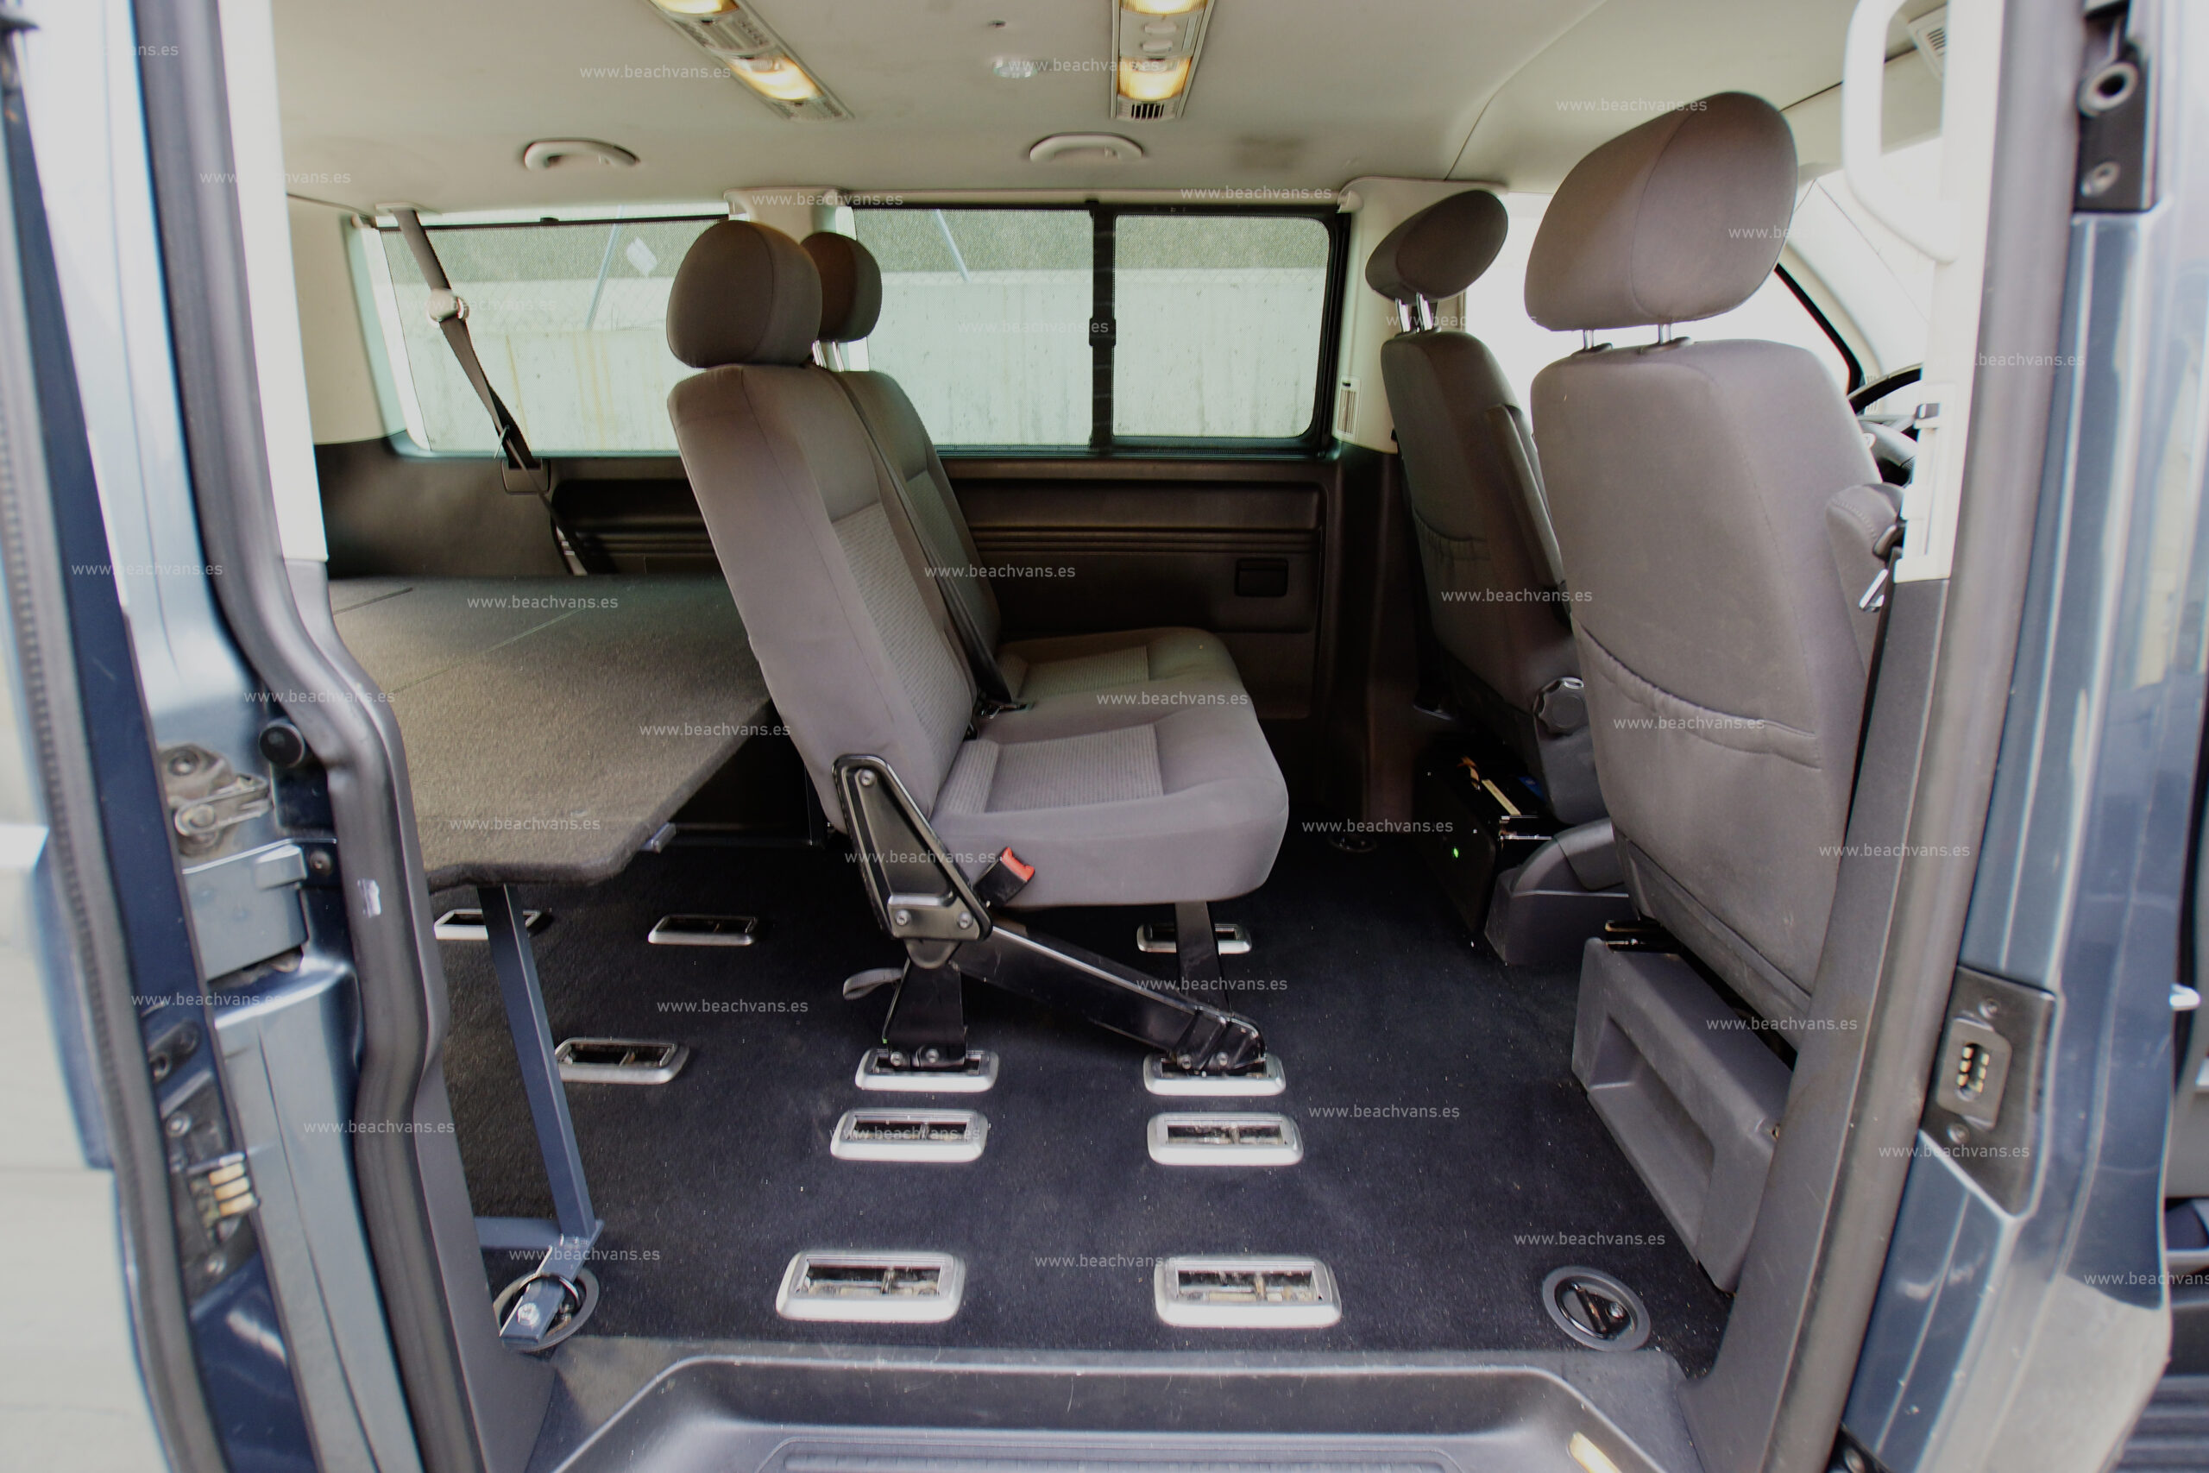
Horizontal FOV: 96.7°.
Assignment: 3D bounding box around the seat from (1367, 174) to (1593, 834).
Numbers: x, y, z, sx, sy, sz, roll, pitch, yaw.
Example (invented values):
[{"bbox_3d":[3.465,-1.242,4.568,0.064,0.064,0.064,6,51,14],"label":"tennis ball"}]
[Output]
[{"bbox_3d":[0.897,-0.416,1.786,0.862,1.005,0.520,1,20,0],"label":"seat"}]

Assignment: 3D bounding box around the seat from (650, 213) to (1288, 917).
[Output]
[{"bbox_3d":[-0.145,-0.251,1.392,0.780,0.849,0.500,1,20,0],"label":"seat"}]

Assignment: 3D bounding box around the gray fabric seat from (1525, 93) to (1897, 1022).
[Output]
[{"bbox_3d":[0.895,-0.130,1.108,0.862,1.000,0.520,1,20,0],"label":"gray fabric seat"}]

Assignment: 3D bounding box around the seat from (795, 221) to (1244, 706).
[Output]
[{"bbox_3d":[-0.148,-0.450,1.854,0.780,0.890,0.495,1,20,0],"label":"seat"}]

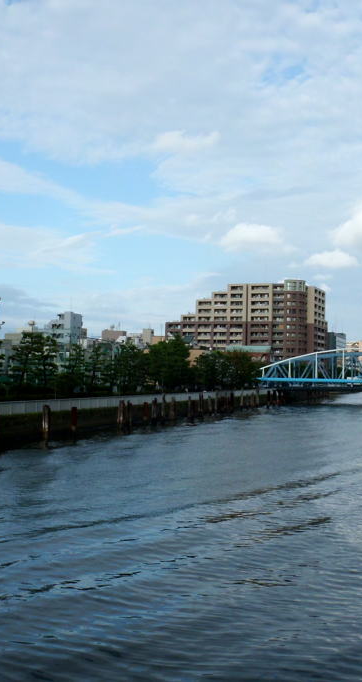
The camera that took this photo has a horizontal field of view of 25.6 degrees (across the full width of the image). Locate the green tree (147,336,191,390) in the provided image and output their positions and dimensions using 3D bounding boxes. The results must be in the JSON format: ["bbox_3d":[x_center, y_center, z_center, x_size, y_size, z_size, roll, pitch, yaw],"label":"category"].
[{"bbox_3d":[-1.647,3.258,114.000,6.200,7.800,6.200,1,-2,-1],"label":"green tree"}]

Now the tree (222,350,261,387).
[{"bbox_3d":[9.426,4.731,124.006,5.600,6.500,5.200,1,-2,4],"label":"tree"}]

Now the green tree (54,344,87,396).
[{"bbox_3d":[-11.418,3.072,81.493,3.280,5.840,3.300,1,-2,-8],"label":"green tree"}]

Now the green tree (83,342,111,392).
[{"bbox_3d":[-9.074,3.193,86.497,3.040,6.060,3.200,1,-2,-6],"label":"green tree"}]

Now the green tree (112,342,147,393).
[{"bbox_3d":[-6.015,3.351,93.003,4.210,6.350,4.100,1,-2,-4],"label":"green tree"}]

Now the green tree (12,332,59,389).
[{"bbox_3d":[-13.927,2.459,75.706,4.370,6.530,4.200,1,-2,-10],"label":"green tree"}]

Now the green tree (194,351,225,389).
[{"bbox_3d":[4.081,4.433,113.999,4.580,6.150,4.600,1,-2,2],"label":"green tree"}]

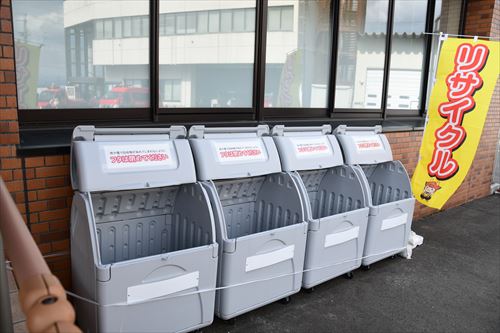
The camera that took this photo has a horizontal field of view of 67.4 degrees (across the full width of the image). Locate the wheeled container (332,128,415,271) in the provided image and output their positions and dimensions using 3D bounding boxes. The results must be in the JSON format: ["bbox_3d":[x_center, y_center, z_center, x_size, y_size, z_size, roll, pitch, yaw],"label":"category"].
[{"bbox_3d":[1.194,0.265,3.792,0.750,1.335,0.660,-6,13,-34],"label":"wheeled container"}]

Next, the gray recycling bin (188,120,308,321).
[{"bbox_3d":[-0.056,0.375,2.833,0.750,1.335,0.660,-6,13,-36],"label":"gray recycling bin"}]

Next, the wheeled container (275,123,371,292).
[{"bbox_3d":[0.562,0.320,3.313,0.750,1.335,0.660,-6,13,-36],"label":"wheeled container"}]

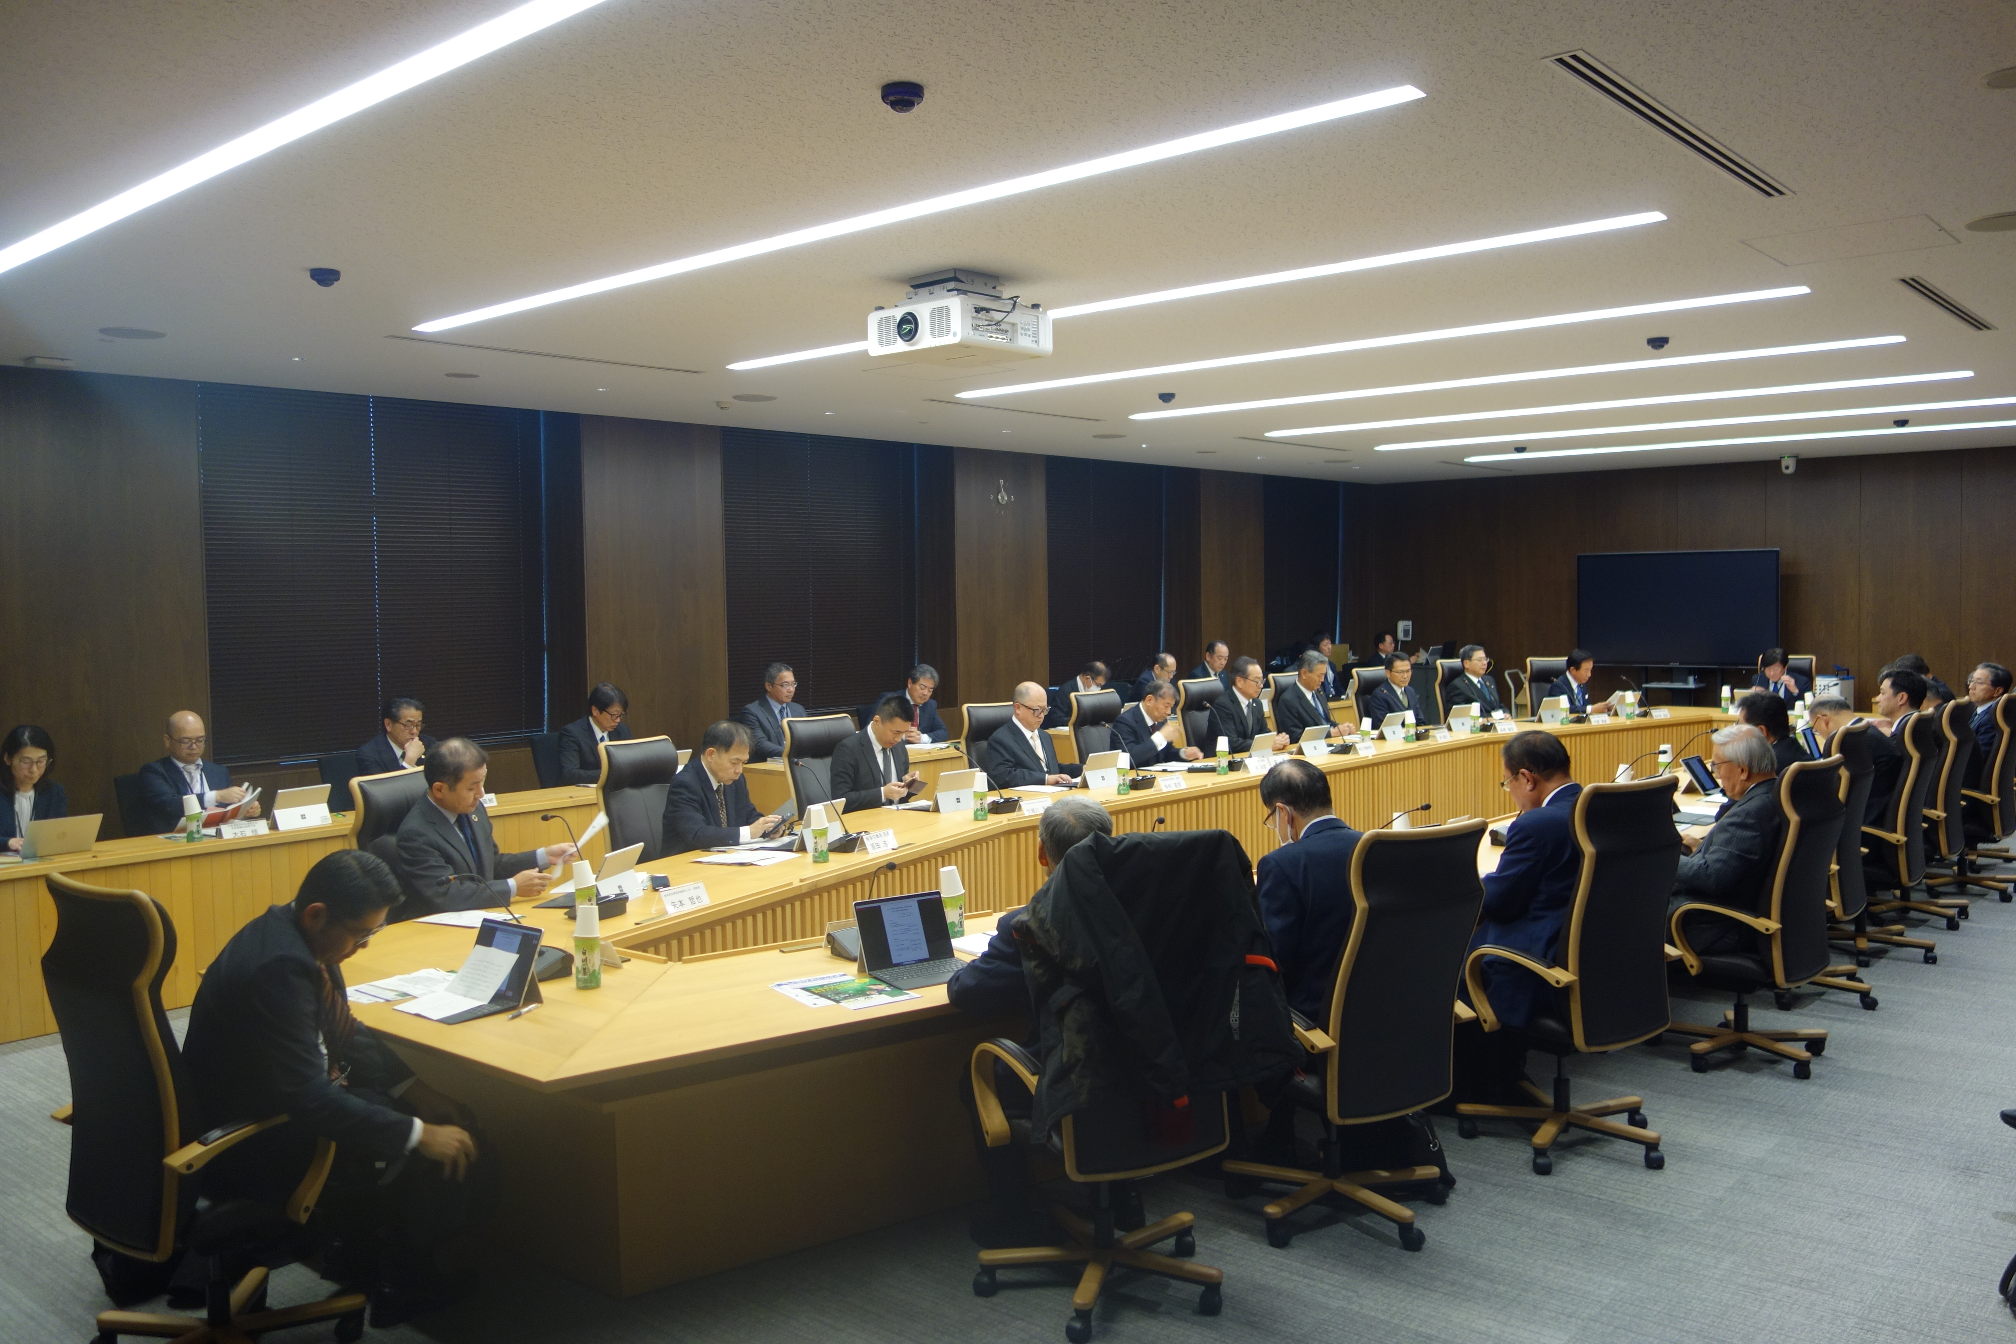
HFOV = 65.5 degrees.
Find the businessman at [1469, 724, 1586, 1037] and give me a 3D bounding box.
[{"bbox_3d":[1.654,0.850,5.199,0.550,1.290,0.780,-3,4,-37],"label":"businessman"}]

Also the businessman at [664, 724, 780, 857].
[{"bbox_3d":[-1.153,0.841,6.842,0.780,1.250,0.520,1,4,35],"label":"businessman"}]

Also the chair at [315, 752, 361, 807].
[{"bbox_3d":[-3.371,0.934,8.627,0.580,0.930,0.550,1,3,33],"label":"chair"}]

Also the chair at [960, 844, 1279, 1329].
[{"bbox_3d":[0.247,1.001,3.989,0.660,1.180,0.660,-2,3,-26],"label":"chair"}]

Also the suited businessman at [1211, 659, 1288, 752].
[{"bbox_3d":[1.728,0.563,10.442,0.560,1.305,0.800,-4,4,-43],"label":"suited businessman"}]

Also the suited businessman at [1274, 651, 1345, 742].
[{"bbox_3d":[2.408,0.519,11.674,0.520,1.320,0.740,-4,4,-45],"label":"suited businessman"}]

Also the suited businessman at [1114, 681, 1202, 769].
[{"bbox_3d":[0.956,0.674,9.829,0.760,1.230,0.520,2,4,41],"label":"suited businessman"}]

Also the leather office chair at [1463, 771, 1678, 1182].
[{"bbox_3d":[1.790,0.923,5.003,0.640,1.190,0.660,-3,4,-33],"label":"leather office chair"}]

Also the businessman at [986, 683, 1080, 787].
[{"bbox_3d":[0.222,0.710,8.800,0.740,1.280,0.520,2,4,41],"label":"businessman"}]

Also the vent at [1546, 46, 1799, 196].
[{"bbox_3d":[1.847,-1.450,4.249,0.092,0.030,1.800,2,4,41],"label":"vent"}]

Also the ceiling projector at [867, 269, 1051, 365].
[{"bbox_3d":[-0.184,-1.368,6.095,0.500,0.290,0.515,2,4,42],"label":"ceiling projector"}]

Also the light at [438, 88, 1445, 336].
[{"bbox_3d":[-0.838,-1.531,5.553,4.996,0.070,0.120,2,4,41],"label":"light"}]

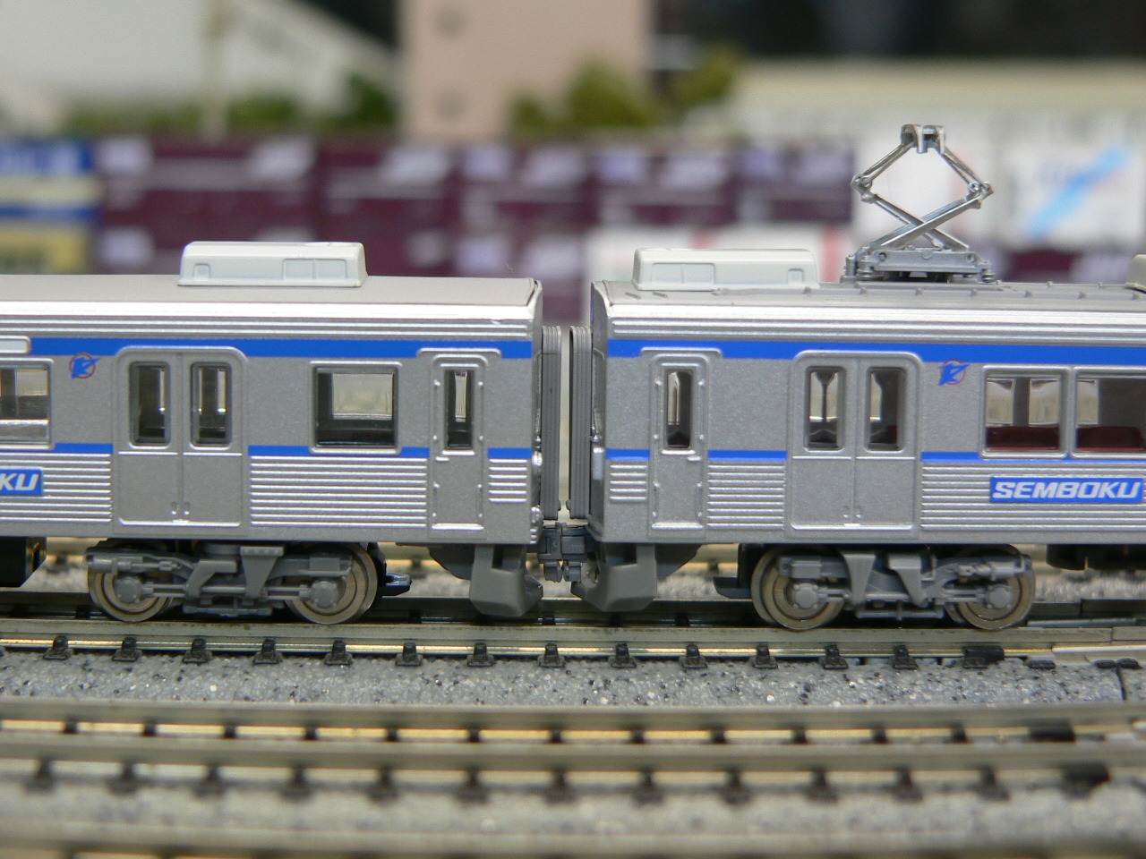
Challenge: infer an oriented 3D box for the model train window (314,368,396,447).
[{"bbox_3d":[-0.015,-0.002,0.163,0.006,0.006,0.001,1,7,4],"label":"model train window"}]

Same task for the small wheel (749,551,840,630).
[{"bbox_3d":[0.017,0.012,0.169,0.007,0.007,0.002,0,7,-5],"label":"small wheel"}]

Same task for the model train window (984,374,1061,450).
[{"bbox_3d":[0.032,-0.001,0.164,0.006,0.006,0.001,0,7,-5],"label":"model train window"}]

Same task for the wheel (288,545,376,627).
[{"bbox_3d":[-0.018,0.011,0.169,0.007,0.007,0.002,1,7,4],"label":"wheel"}]

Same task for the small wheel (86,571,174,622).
[{"bbox_3d":[-0.032,0.011,0.170,0.007,0.007,0.002,1,7,4],"label":"small wheel"}]

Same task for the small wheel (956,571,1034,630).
[{"bbox_3d":[0.031,0.012,0.170,0.007,0.007,0.002,0,7,-5],"label":"small wheel"}]

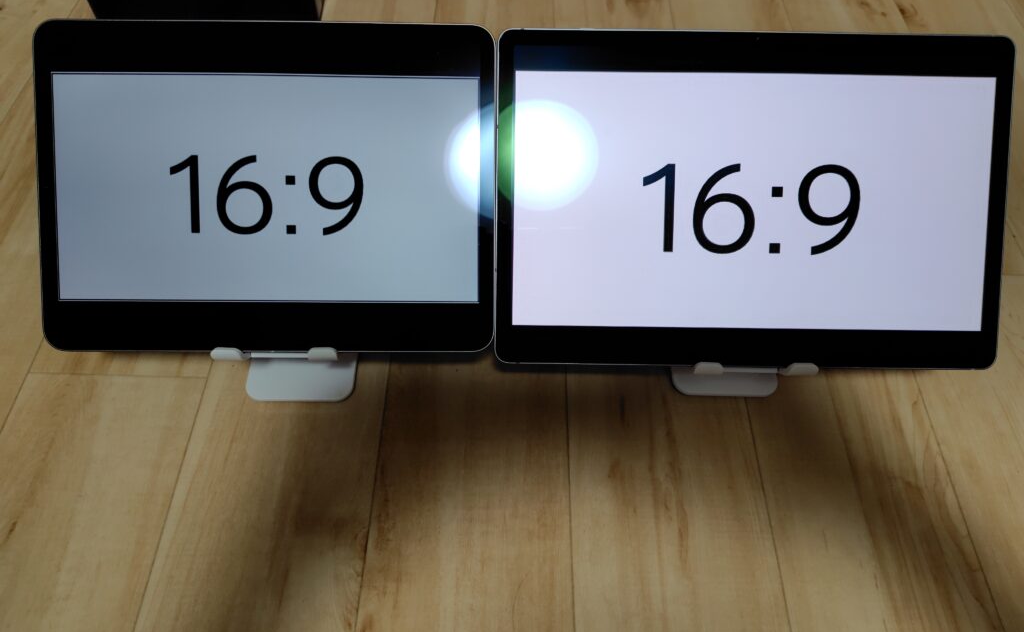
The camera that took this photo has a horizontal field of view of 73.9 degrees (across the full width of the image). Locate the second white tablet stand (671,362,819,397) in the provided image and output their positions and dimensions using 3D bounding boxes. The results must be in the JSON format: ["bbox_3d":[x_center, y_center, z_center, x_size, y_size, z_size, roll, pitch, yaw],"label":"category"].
[{"bbox_3d":[0.139,-0.008,0.411,0.071,0.106,0.103,2,57,0],"label":"second white tablet stand"}]

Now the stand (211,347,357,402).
[{"bbox_3d":[-0.132,-0.013,0.405,0.071,0.112,0.100,0,57,-1],"label":"stand"}]

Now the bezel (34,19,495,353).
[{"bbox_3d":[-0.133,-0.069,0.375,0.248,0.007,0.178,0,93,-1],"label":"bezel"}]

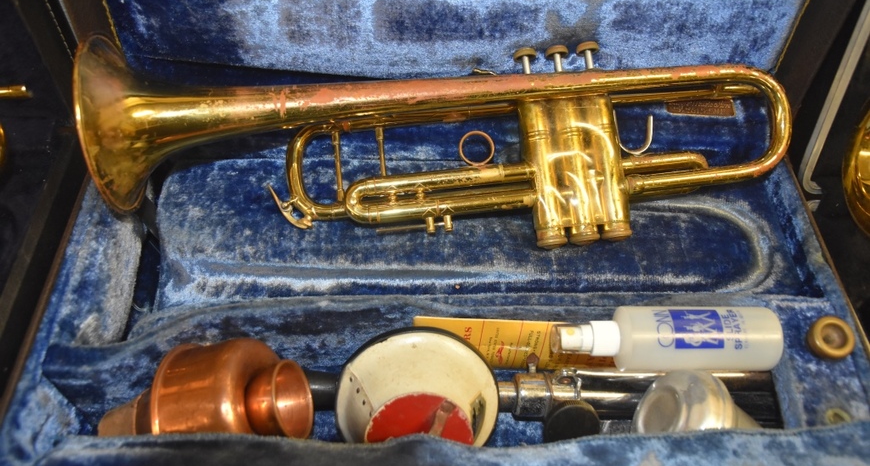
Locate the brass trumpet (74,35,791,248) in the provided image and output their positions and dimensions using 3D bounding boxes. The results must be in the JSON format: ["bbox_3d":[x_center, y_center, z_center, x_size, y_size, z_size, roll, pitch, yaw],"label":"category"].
[{"bbox_3d":[0.025,-0.070,0.463,0.482,0.119,0.175,-6,83,-6],"label":"brass trumpet"}]

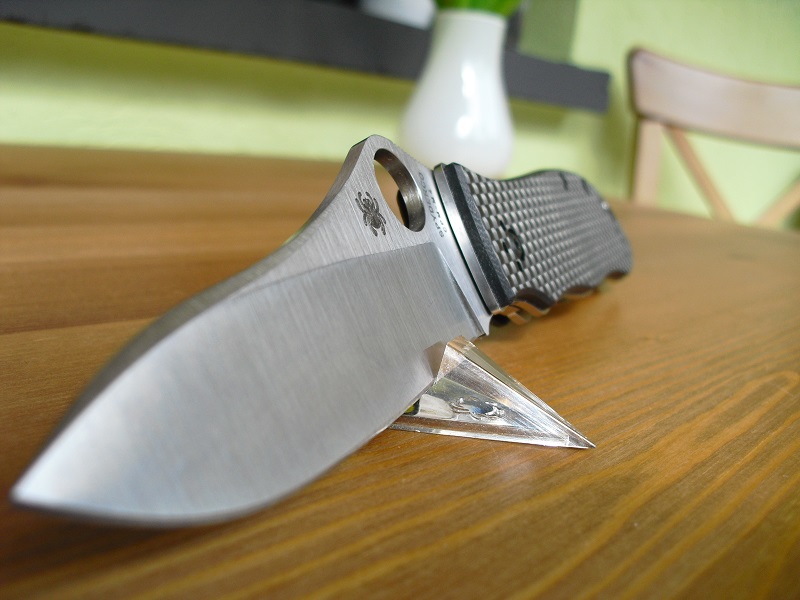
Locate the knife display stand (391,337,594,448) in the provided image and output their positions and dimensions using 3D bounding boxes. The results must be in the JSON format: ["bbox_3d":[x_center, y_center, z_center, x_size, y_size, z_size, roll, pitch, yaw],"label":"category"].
[{"bbox_3d":[0.004,0.010,0.114,0.042,0.009,0.022,6,11,-4],"label":"knife display stand"}]

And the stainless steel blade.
[{"bbox_3d":[-0.010,-0.002,0.096,0.004,0.039,0.091,-24,-4,25],"label":"stainless steel blade"}]

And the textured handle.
[{"bbox_3d":[0.032,-0.013,0.187,0.014,0.031,0.114,-24,-4,25],"label":"textured handle"}]

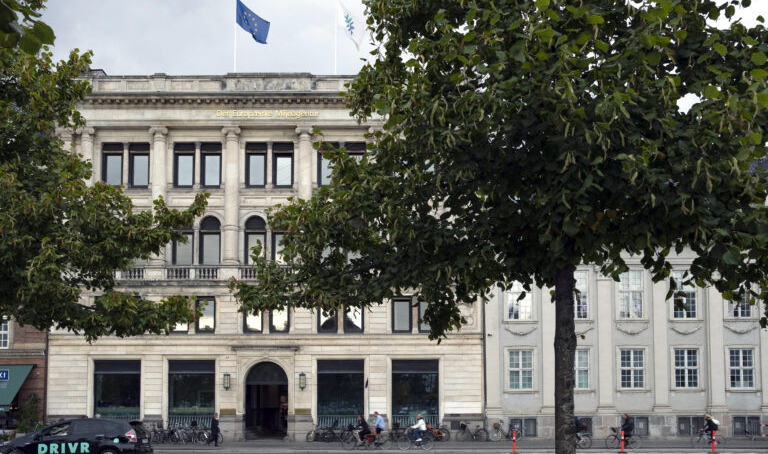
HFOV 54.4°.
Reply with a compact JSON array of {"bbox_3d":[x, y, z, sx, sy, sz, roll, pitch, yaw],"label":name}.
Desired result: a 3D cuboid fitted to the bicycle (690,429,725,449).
[{"bbox_3d":[16.386,10.715,37.700,1.750,1.050,0.580,0,-3,0],"label":"bicycle"}]

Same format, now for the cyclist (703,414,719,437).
[{"bbox_3d":[16.462,10.150,37.700,0.880,1.420,0.500,0,-3,0],"label":"cyclist"}]

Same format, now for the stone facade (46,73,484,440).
[{"bbox_3d":[-6.747,1.936,50.243,25.000,21.500,14.000,0,-3,0],"label":"stone facade"}]

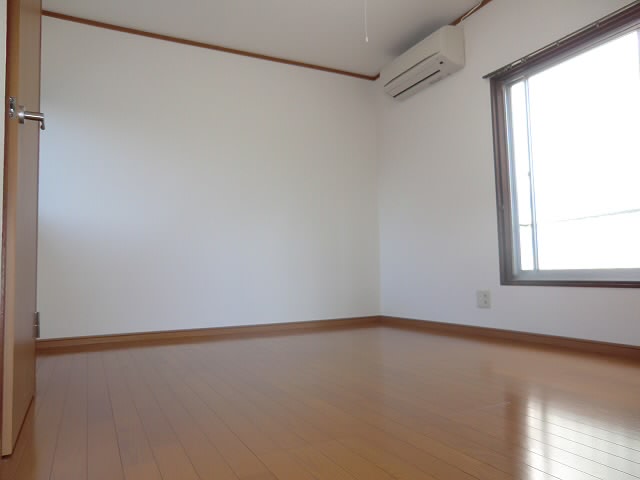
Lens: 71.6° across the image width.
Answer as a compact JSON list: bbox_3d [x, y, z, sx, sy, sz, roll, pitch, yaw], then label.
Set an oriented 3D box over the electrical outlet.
[{"bbox_3d":[1.128,0.412,3.064,0.012,0.122,0.114,1,-4,-27],"label":"electrical outlet"}]

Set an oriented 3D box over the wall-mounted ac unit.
[{"bbox_3d":[0.787,-1.373,3.548,0.201,0.259,0.784,1,-4,-27],"label":"wall-mounted ac unit"}]

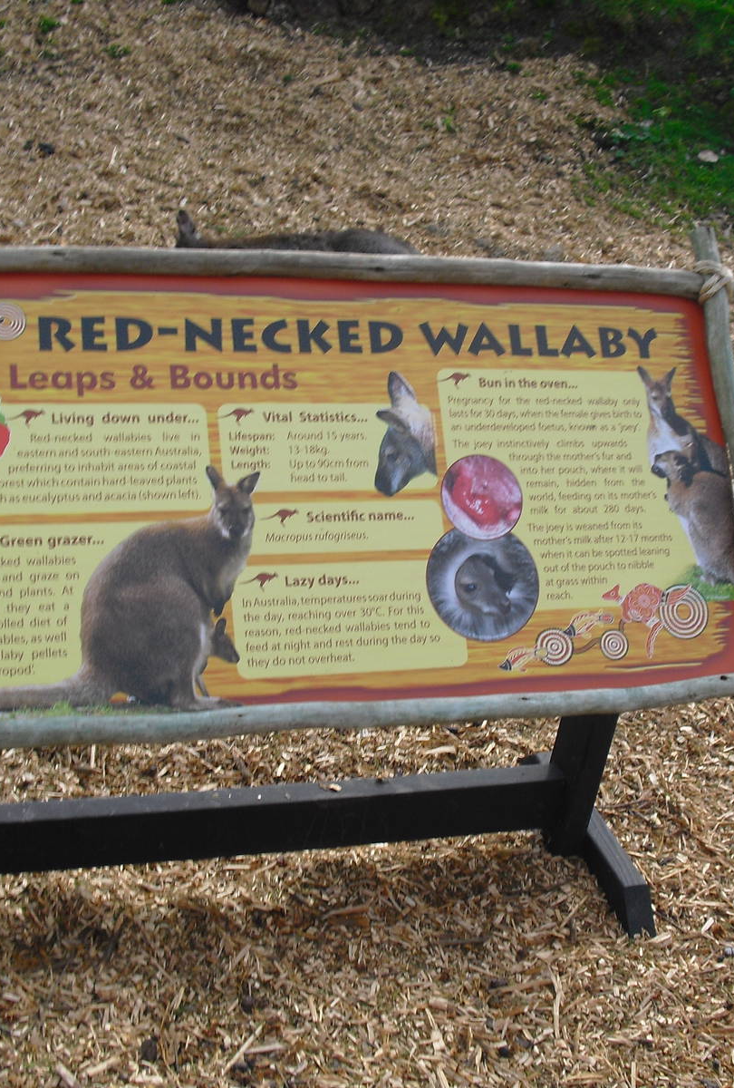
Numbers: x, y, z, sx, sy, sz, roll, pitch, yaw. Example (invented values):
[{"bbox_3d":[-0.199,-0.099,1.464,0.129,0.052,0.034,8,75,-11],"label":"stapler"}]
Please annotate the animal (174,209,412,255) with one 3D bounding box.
[{"bbox_3d":[-0.137,-0.778,4.100,0.820,0.300,0.320,1,29,-16],"label":"animal"}]

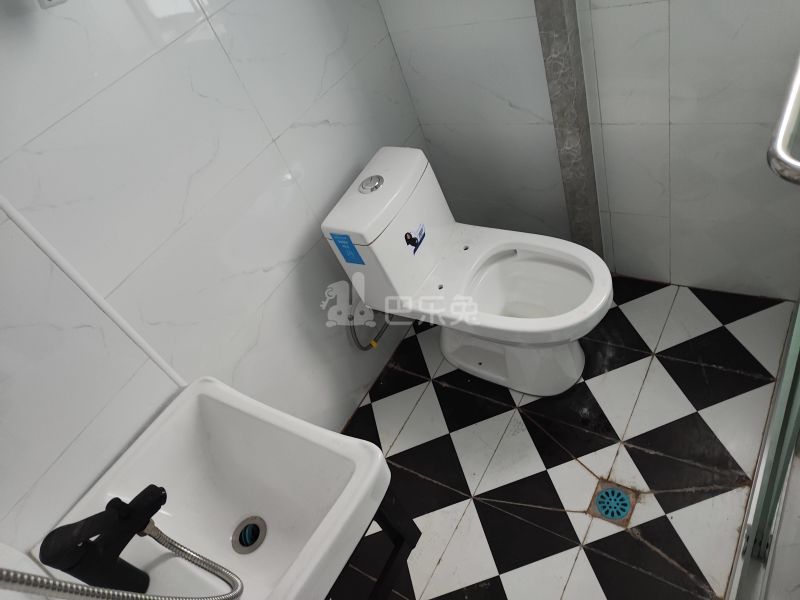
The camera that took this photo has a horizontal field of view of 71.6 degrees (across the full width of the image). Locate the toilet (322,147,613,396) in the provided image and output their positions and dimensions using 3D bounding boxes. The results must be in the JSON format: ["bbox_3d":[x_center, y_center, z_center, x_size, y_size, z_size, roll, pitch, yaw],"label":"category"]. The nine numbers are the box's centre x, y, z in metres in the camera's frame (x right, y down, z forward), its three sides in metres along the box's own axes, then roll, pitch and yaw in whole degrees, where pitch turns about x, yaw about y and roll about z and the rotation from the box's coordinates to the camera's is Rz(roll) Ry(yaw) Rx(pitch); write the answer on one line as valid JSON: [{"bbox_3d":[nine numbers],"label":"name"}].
[{"bbox_3d":[0.239,-0.044,1.576,0.720,0.648,0.378,13,54,35],"label":"toilet"}]

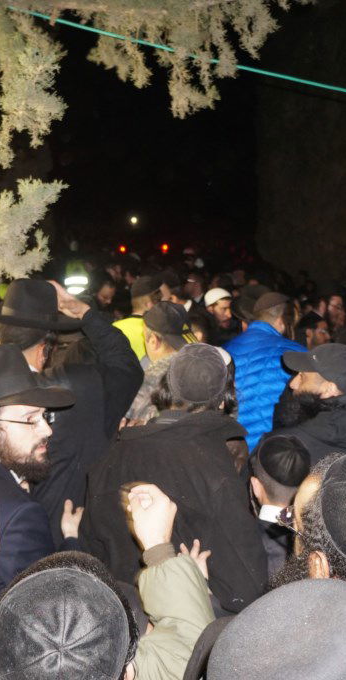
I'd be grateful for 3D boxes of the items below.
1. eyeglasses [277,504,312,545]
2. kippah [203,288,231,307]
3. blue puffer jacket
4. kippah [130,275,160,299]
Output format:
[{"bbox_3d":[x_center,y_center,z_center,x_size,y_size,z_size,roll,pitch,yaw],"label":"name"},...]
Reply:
[{"bbox_3d":[0.255,0.288,1.150,0.140,0.045,0.140,-5,9,-32],"label":"eyeglasses"},{"bbox_3d":[0.259,-0.263,4.600,0.170,0.090,0.165,-11,-2,0],"label":"kippah"},{"bbox_3d":[0.486,0.257,3.900,0.500,0.700,0.320,0,8,0],"label":"blue puffer jacket"},{"bbox_3d":[-0.179,-0.336,4.700,0.180,0.120,0.200,7,17,40],"label":"kippah"}]

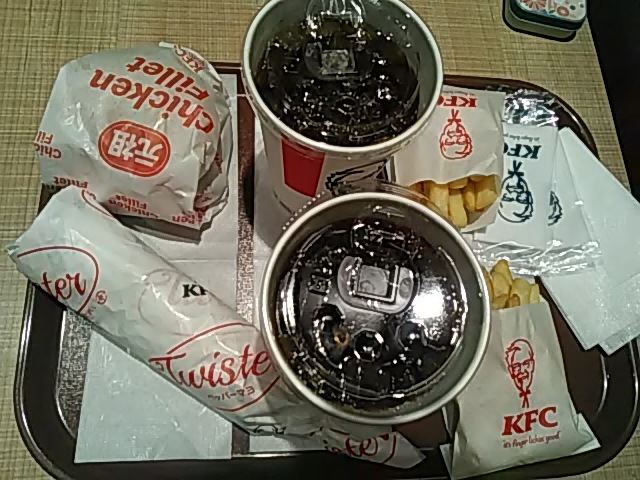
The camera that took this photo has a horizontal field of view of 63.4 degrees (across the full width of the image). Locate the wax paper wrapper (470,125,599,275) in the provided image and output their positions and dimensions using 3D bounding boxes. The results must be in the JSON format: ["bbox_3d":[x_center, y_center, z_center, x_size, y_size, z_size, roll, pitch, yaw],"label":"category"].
[{"bbox_3d":[0.153,-0.038,0.369,0.088,0.012,0.128,1,70,-8],"label":"wax paper wrapper"}]

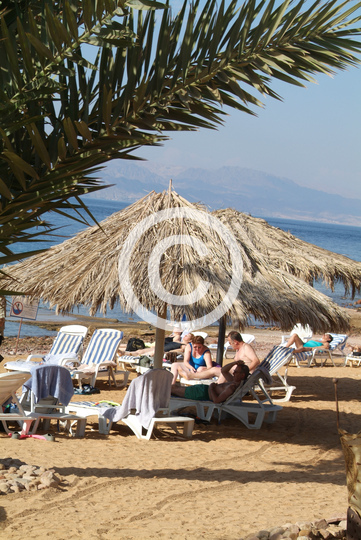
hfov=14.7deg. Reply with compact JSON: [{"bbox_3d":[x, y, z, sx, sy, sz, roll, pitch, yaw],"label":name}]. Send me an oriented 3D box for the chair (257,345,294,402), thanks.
[{"bbox_3d":[0.958,1.701,23.228,1.860,0.920,0.700,4,3,-34],"label":"chair"}]

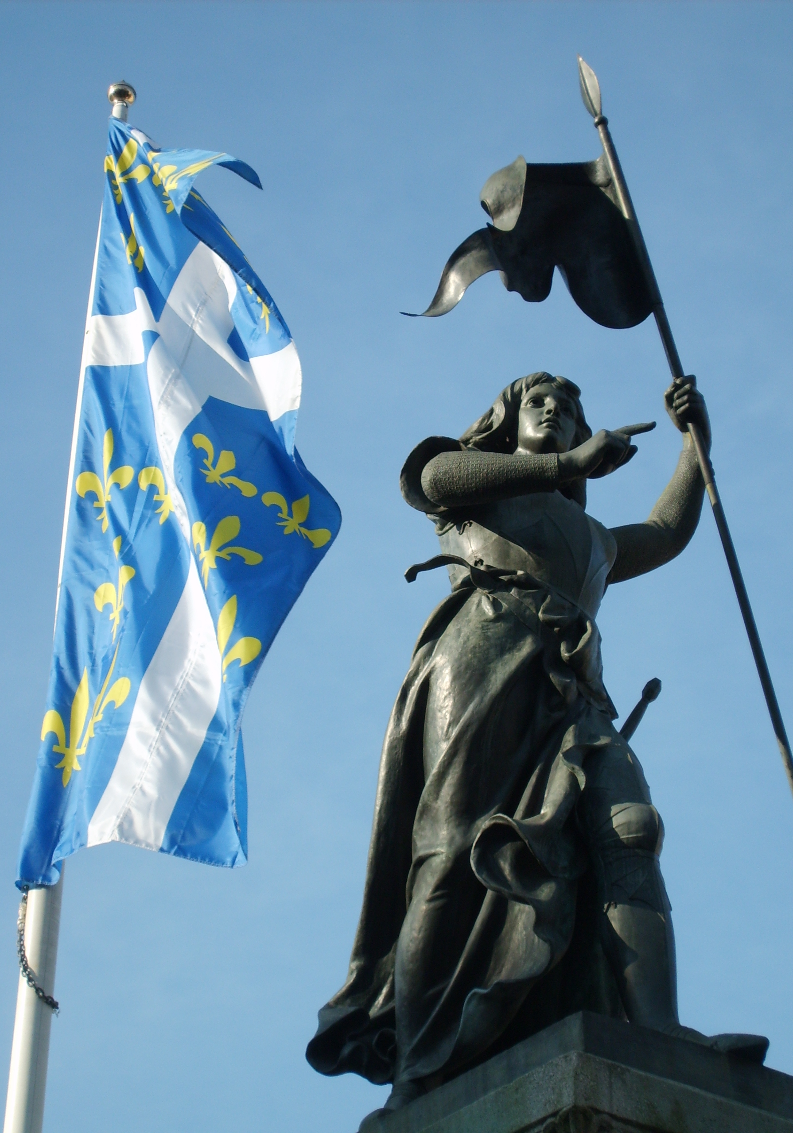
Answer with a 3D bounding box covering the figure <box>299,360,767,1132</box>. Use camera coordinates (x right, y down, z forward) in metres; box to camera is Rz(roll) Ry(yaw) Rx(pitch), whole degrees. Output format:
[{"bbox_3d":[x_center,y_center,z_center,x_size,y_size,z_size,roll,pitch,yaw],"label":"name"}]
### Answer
[{"bbox_3d":[0.366,0.393,6.465,0.877,2.284,0.990,23,-41,-29],"label":"figure"}]

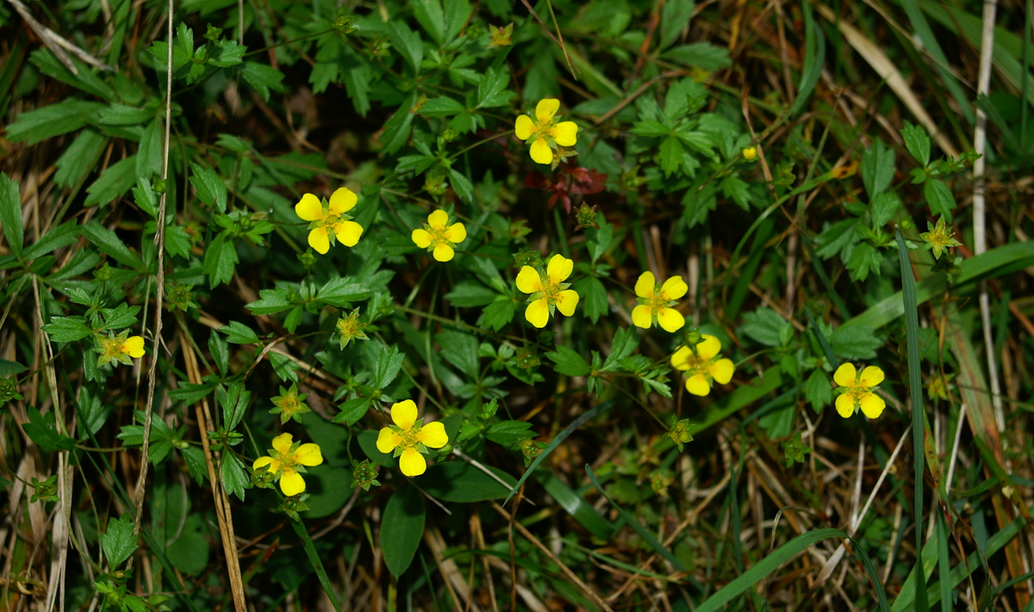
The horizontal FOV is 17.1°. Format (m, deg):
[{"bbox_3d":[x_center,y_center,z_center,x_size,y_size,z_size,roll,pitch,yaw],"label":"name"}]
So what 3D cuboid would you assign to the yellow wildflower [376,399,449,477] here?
[{"bbox_3d":[-0.015,0.019,0.498,0.010,0.004,0.012,0,76,0],"label":"yellow wildflower"}]

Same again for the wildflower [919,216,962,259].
[{"bbox_3d":[0.071,-0.011,0.574,0.007,0.004,0.007,0,77,0],"label":"wildflower"}]

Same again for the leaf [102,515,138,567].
[{"bbox_3d":[-0.065,0.038,0.564,0.006,0.003,0.009,9,70,3],"label":"leaf"}]

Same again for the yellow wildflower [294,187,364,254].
[{"bbox_3d":[-0.028,-0.013,0.508,0.010,0.004,0.010,0,72,0],"label":"yellow wildflower"}]

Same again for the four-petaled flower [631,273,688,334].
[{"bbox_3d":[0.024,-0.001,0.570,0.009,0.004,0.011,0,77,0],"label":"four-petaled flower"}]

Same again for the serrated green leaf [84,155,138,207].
[{"bbox_3d":[-0.068,-0.021,0.575,0.011,0.003,0.005,-39,72,-15],"label":"serrated green leaf"}]

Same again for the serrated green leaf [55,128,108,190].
[{"bbox_3d":[-0.075,-0.025,0.594,0.006,0.003,0.012,34,73,12],"label":"serrated green leaf"}]

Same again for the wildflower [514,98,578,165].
[{"bbox_3d":[0.005,-0.029,0.568,0.011,0.004,0.011,0,76,0],"label":"wildflower"}]

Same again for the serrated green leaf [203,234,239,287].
[{"bbox_3d":[-0.048,-0.007,0.560,0.005,0.003,0.009,10,67,4],"label":"serrated green leaf"}]

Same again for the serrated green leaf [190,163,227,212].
[{"bbox_3d":[-0.052,-0.020,0.587,0.006,0.003,0.010,-27,72,-10],"label":"serrated green leaf"}]

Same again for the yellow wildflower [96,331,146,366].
[{"bbox_3d":[-0.064,0.007,0.553,0.008,0.004,0.006,0,76,0],"label":"yellow wildflower"}]

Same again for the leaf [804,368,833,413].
[{"bbox_3d":[0.050,0.014,0.575,0.005,0.003,0.008,-3,70,-1],"label":"leaf"}]

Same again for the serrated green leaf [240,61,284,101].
[{"bbox_3d":[-0.043,-0.037,0.575,0.009,0.003,0.006,38,72,15],"label":"serrated green leaf"}]

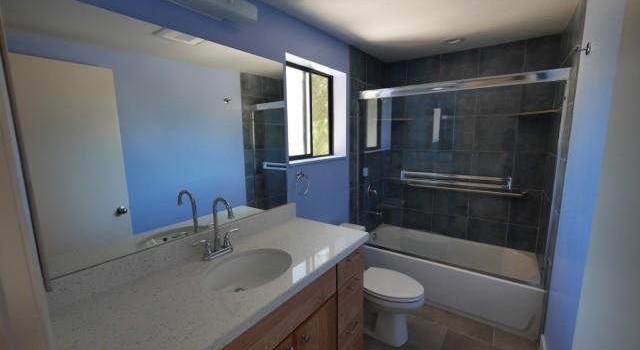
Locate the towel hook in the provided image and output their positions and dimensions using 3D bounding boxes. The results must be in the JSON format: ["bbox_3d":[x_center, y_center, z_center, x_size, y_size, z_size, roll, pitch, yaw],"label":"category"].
[{"bbox_3d":[-0.144,0.070,1.872,0.060,0.173,0.149,5,11,35],"label":"towel hook"}]

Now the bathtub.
[{"bbox_3d":[1.228,0.935,2.633,1.518,0.394,0.712,5,11,35],"label":"bathtub"}]

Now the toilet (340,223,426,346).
[{"bbox_3d":[0.436,0.876,2.128,0.792,0.709,0.412,5,11,35],"label":"toilet"}]

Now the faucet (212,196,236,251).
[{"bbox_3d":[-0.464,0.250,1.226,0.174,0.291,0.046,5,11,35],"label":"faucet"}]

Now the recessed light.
[{"bbox_3d":[1.159,-1.166,2.272,0.196,0.030,0.196,5,11,35],"label":"recessed light"}]

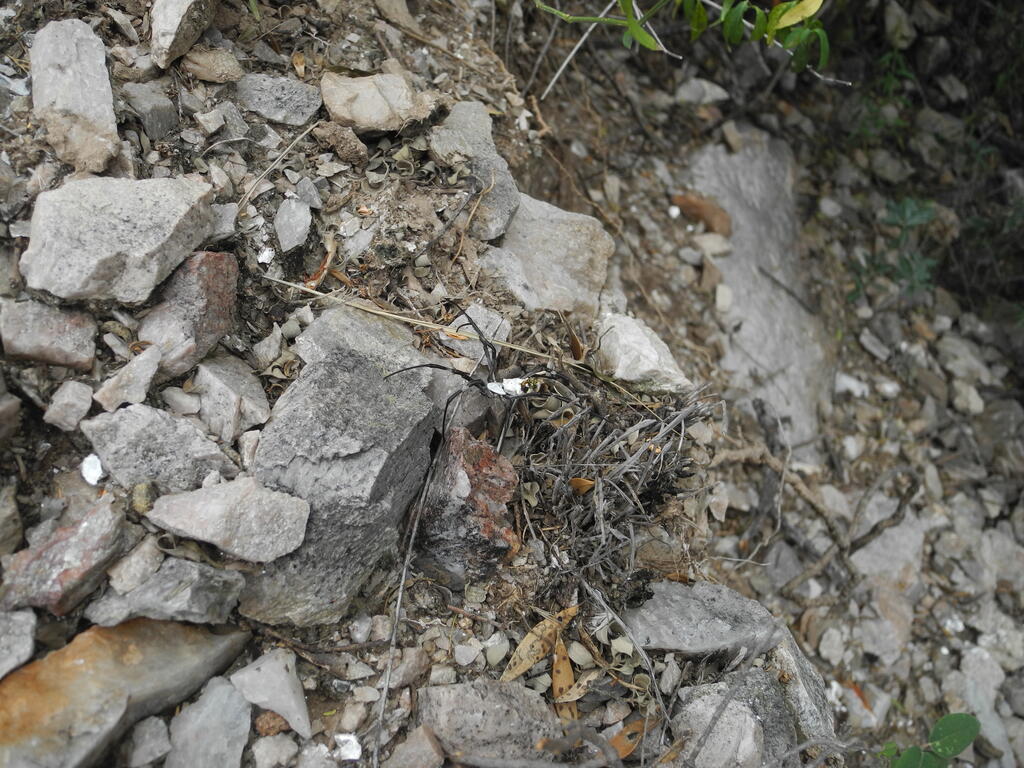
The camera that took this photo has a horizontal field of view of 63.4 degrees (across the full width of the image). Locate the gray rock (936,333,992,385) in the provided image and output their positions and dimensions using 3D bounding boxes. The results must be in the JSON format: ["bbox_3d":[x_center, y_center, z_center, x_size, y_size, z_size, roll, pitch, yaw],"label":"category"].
[{"bbox_3d":[0.289,-0.016,0.530,0.033,0.022,0.026,24,50,26],"label":"gray rock"}]

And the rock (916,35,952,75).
[{"bbox_3d":[0.337,-0.263,0.660,0.027,0.022,0.023,17,48,20],"label":"rock"}]

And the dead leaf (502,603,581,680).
[{"bbox_3d":[0.014,0.132,0.423,0.056,0.009,0.013,-39,69,-23],"label":"dead leaf"}]

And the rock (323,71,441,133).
[{"bbox_3d":[-0.116,-0.252,0.740,0.098,0.036,0.046,2,44,-2],"label":"rock"}]

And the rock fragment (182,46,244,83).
[{"bbox_3d":[-0.277,-0.297,0.770,0.051,0.022,0.030,2,44,-2],"label":"rock fragment"}]

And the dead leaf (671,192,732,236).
[{"bbox_3d":[0.114,-0.102,0.500,0.039,0.010,0.018,30,53,31],"label":"dead leaf"}]

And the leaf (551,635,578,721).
[{"bbox_3d":[0.034,0.191,0.540,0.014,0.006,0.054,-5,60,-3],"label":"leaf"}]

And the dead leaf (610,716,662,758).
[{"bbox_3d":[0.061,0.172,0.407,0.026,0.007,0.010,-29,65,-19],"label":"dead leaf"}]

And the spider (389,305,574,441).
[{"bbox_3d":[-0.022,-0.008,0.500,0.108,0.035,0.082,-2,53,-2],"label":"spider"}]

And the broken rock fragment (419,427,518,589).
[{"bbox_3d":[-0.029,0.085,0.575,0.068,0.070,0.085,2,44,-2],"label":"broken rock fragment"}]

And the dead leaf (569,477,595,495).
[{"bbox_3d":[0.049,0.071,0.580,0.018,0.006,0.012,0,53,0],"label":"dead leaf"}]

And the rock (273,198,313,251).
[{"bbox_3d":[-0.175,-0.128,0.665,0.028,0.013,0.042,11,54,8],"label":"rock"}]

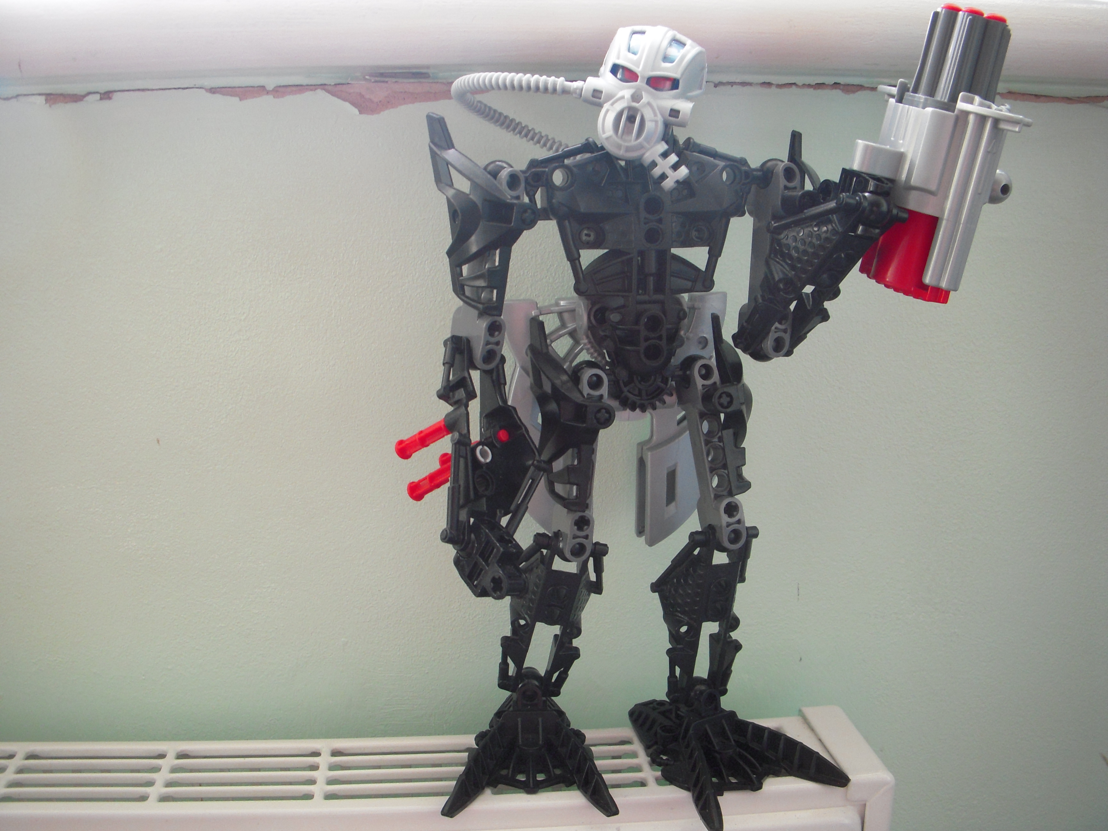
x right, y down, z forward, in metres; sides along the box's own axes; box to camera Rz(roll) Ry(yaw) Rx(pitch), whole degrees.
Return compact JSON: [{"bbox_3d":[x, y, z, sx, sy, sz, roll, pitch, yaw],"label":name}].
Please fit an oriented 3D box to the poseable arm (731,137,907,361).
[{"bbox_3d":[0.071,-0.046,0.331,0.043,0.060,0.043,-1,13,-6],"label":"poseable arm"}]

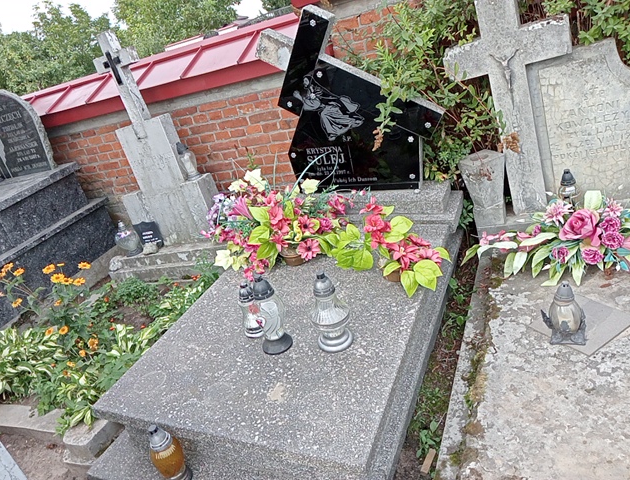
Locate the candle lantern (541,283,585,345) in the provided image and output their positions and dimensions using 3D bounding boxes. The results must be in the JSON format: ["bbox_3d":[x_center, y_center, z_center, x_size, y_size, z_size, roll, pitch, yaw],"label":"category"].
[{"bbox_3d":[0.739,0.210,1.528,0.128,0.207,0.100,-3,29,21],"label":"candle lantern"}]

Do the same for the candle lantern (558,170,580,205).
[{"bbox_3d":[1.021,-0.196,2.073,0.078,0.180,0.078,0,30,26],"label":"candle lantern"}]

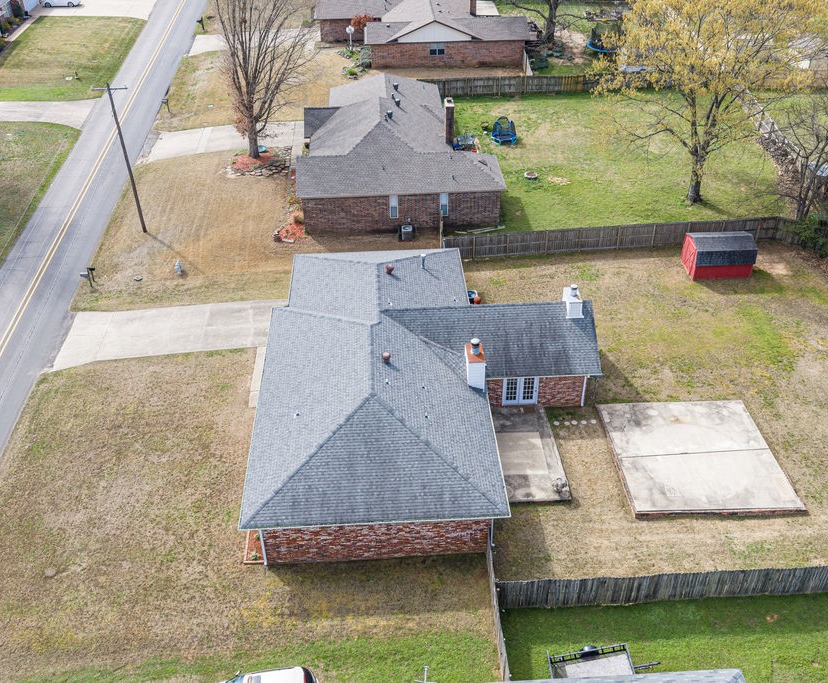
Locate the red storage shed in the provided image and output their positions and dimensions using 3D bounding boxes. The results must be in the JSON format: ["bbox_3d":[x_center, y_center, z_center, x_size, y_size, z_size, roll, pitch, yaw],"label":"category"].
[{"bbox_3d":[20.865,-6.167,54.482,4.131,2.754,3.135,-2,37,-2],"label":"red storage shed"}]

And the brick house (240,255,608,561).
[{"bbox_3d":[0.894,0.877,43.053,17.697,5.626,22.766,-2,37,-2],"label":"brick house"}]

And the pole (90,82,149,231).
[{"bbox_3d":[-20.442,-12.783,56.929,2.403,11.398,0.322,-2,37,-2],"label":"pole"}]

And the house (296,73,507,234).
[{"bbox_3d":[-1.577,-17.921,67.762,15.763,6.212,22.913,-2,37,-2],"label":"house"}]

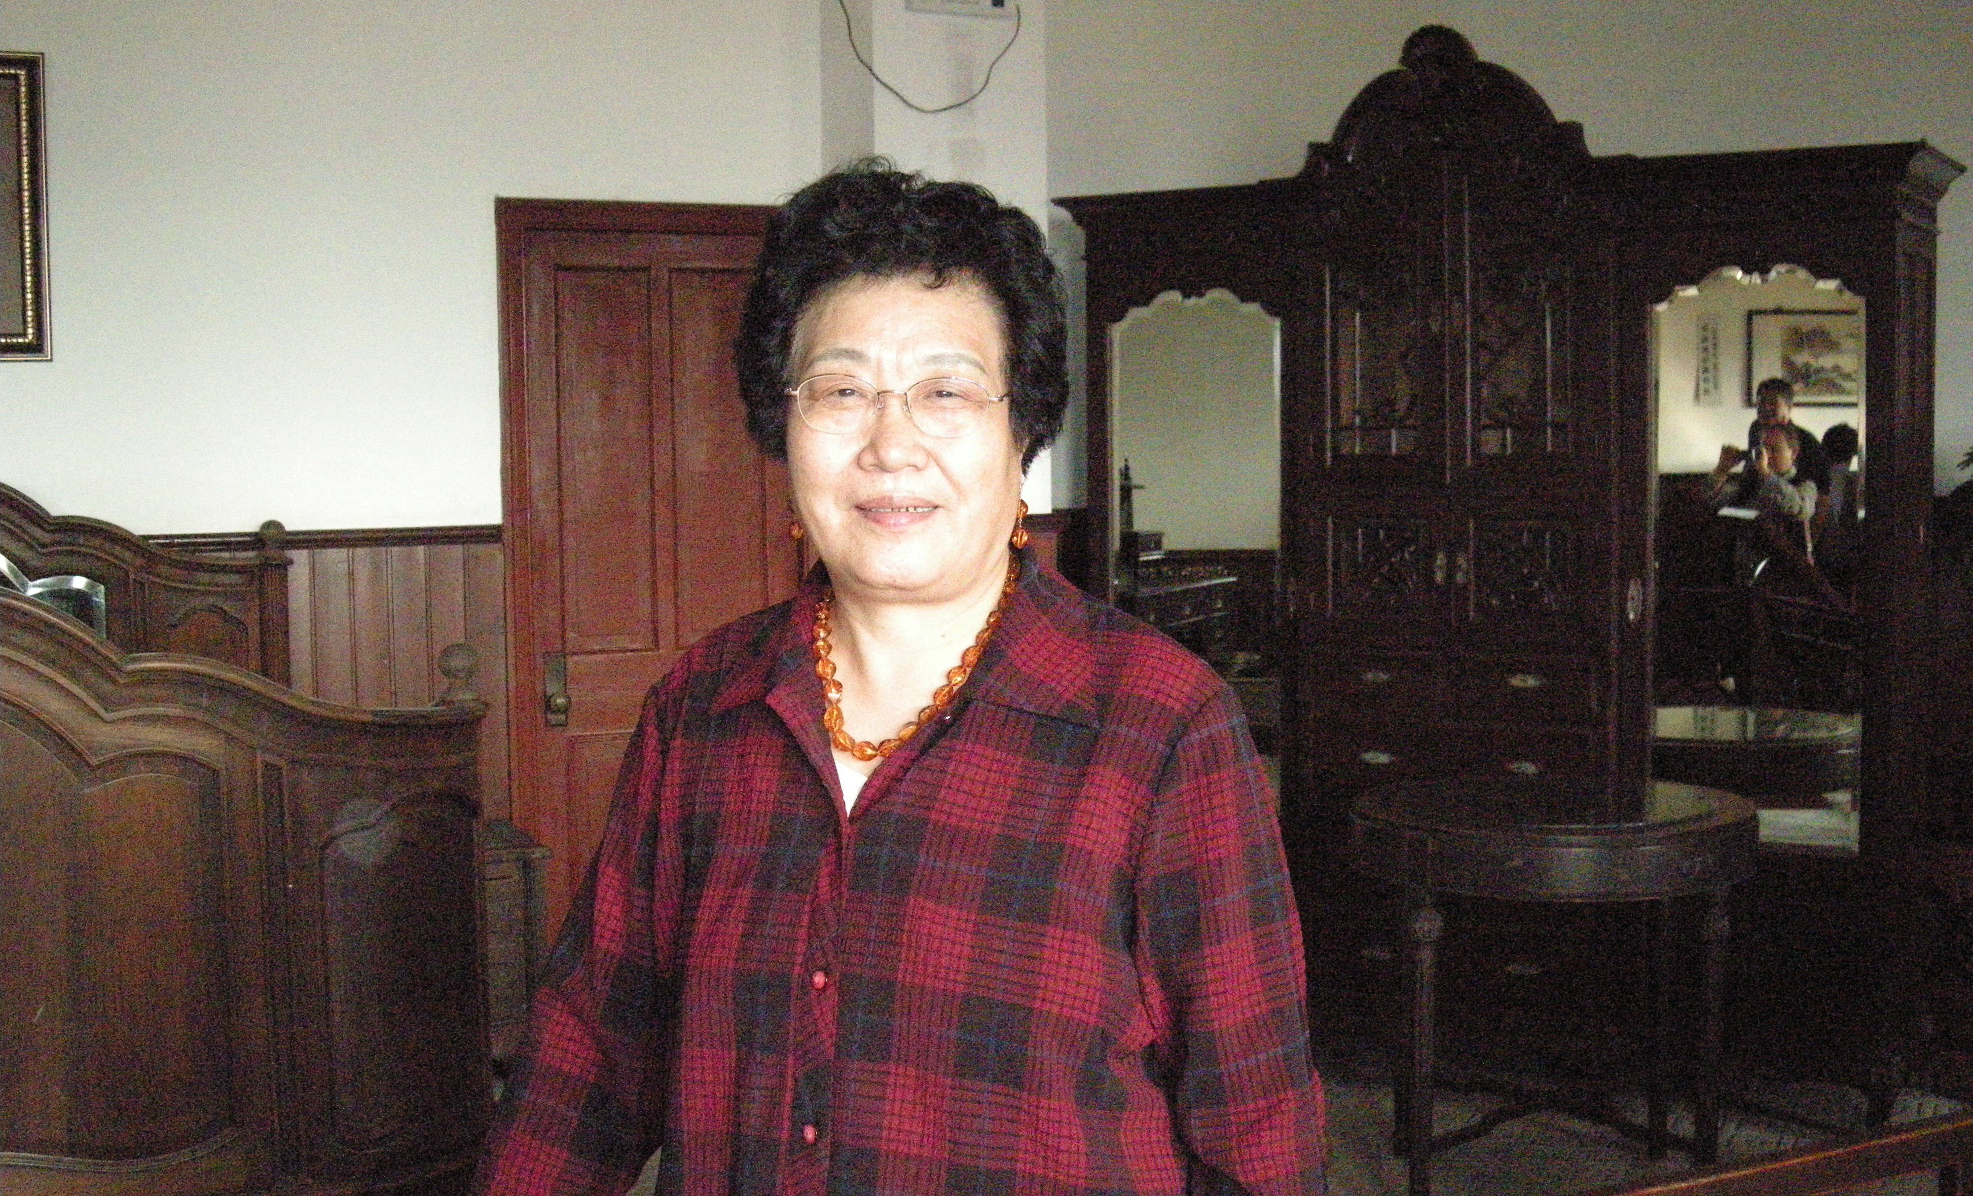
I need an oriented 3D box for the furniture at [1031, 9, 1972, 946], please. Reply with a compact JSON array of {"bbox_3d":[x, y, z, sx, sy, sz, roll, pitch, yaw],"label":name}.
[{"bbox_3d":[1.152,-0.083,4.839,1.952,2.360,0.580,2,5,31],"label":"furniture"}]

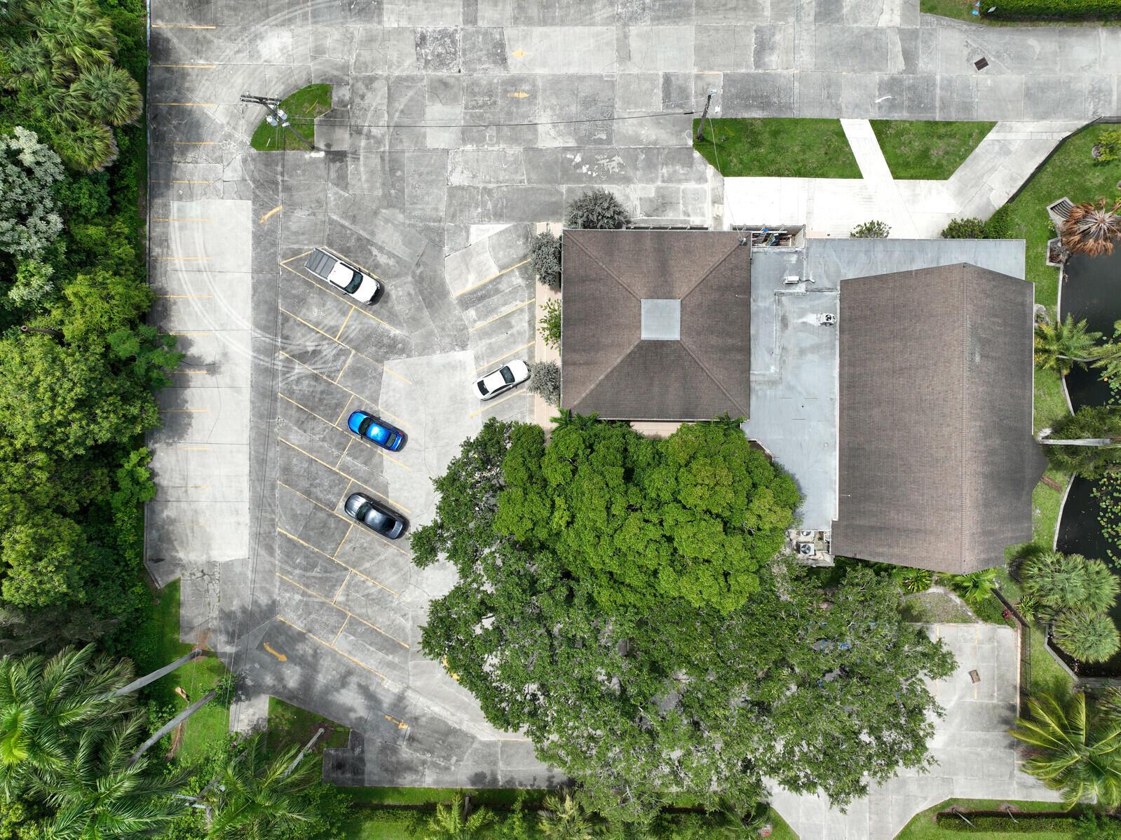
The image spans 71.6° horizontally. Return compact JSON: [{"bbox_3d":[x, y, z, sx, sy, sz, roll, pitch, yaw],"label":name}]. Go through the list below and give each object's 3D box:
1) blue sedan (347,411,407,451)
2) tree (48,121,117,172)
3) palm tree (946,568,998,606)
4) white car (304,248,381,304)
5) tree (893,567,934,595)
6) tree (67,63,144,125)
[{"bbox_3d":[-14.283,0.772,60.080,4.520,1.440,1.810,27,90,0],"label":"blue sedan"},{"bbox_3d":[-34.620,-19.833,58.000,4.900,5.600,4.100,0,90,0],"label":"tree"},{"bbox_3d":[31.060,12.497,59.300,3.850,3.000,3.100,0,90,0],"label":"palm tree"},{"bbox_3d":[-16.854,-11.114,59.900,5.850,1.900,2.030,29,90,0],"label":"white car"},{"bbox_3d":[27.064,12.207,59.800,3.100,2.100,2.500,0,90,0],"label":"tree"},{"bbox_3d":[-32.709,-23.368,57.750,5.100,6.100,4.500,0,90,0],"label":"tree"}]

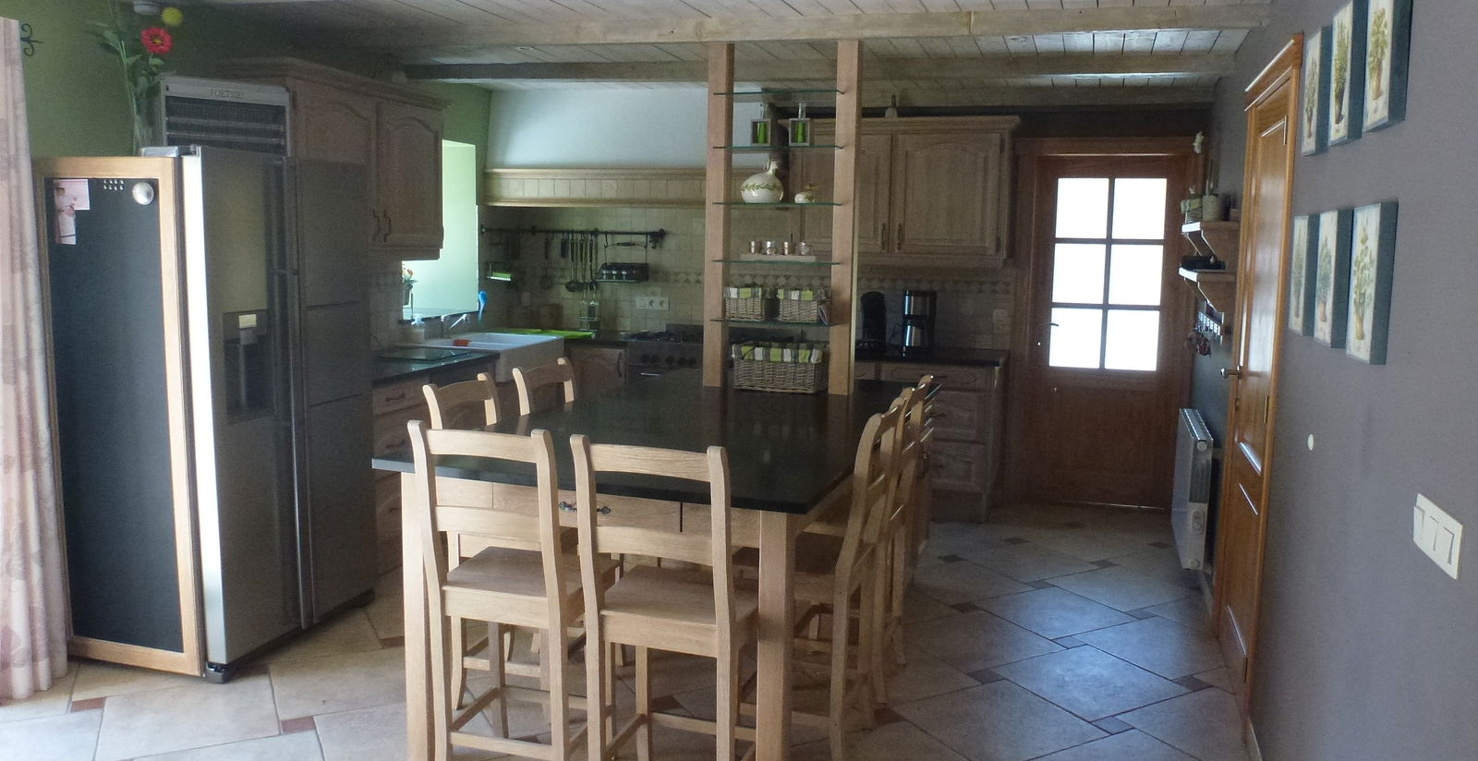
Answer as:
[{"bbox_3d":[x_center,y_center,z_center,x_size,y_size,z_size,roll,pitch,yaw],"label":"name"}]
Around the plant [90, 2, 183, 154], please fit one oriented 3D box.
[{"bbox_3d":[-2.076,-1.038,3.673,0.310,0.510,0.260,-3,9,-29],"label":"plant"}]

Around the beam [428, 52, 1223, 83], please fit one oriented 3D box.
[{"bbox_3d":[0.248,-1.588,5.433,4.200,0.110,0.140,3,8,13],"label":"beam"}]

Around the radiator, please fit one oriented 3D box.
[{"bbox_3d":[2.178,0.498,5.126,0.090,0.590,1.030,3,8,19],"label":"radiator"}]

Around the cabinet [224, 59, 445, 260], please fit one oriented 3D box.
[{"bbox_3d":[-1.824,-0.968,5.005,0.340,0.810,1.380,2,8,10],"label":"cabinet"}]

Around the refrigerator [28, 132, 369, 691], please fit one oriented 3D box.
[{"bbox_3d":[-1.965,0.075,4.069,0.700,1.800,0.880,3,8,15],"label":"refrigerator"}]

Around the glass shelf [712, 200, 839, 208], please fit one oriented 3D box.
[{"bbox_3d":[0.178,-0.732,4.458,0.535,0.012,0.220,3,8,16],"label":"glass shelf"}]

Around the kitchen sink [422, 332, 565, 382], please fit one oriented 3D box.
[{"bbox_3d":[-1.476,-0.150,6.455,0.580,0.190,0.900,3,8,14],"label":"kitchen sink"}]

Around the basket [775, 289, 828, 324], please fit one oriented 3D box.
[{"bbox_3d":[0.268,-0.312,4.394,0.170,0.135,0.170,4,8,19],"label":"basket"}]

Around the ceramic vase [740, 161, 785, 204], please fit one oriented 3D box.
[{"bbox_3d":[0.102,-0.850,4.577,0.190,0.187,0.170,4,8,18],"label":"ceramic vase"}]

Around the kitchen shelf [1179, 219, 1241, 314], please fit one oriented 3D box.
[{"bbox_3d":[2.090,-0.511,4.757,0.160,0.360,1.040,4,8,18],"label":"kitchen shelf"}]

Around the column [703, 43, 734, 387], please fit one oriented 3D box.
[{"bbox_3d":[-0.090,-0.681,4.533,0.080,1.430,0.090,3,8,18],"label":"column"}]

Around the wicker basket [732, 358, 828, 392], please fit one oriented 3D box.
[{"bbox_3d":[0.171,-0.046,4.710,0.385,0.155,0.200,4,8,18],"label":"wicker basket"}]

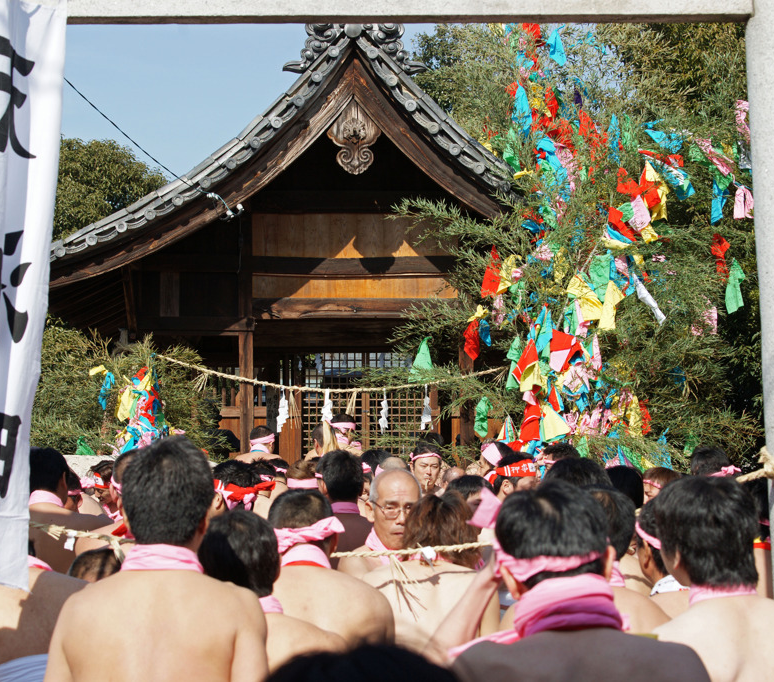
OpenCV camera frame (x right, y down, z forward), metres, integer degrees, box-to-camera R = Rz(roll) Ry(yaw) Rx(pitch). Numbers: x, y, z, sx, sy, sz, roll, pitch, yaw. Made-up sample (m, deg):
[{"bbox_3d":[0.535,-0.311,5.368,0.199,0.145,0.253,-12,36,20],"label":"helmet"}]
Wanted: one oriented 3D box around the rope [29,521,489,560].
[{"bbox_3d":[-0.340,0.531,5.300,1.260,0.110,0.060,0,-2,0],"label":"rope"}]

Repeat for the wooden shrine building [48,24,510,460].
[{"bbox_3d":[-0.242,-0.018,18.095,5.100,4.900,5.200,0,-2,0],"label":"wooden shrine building"}]

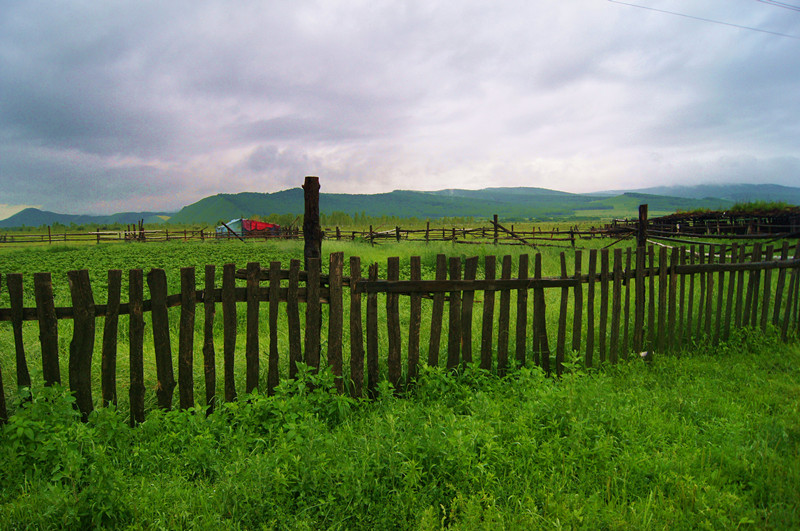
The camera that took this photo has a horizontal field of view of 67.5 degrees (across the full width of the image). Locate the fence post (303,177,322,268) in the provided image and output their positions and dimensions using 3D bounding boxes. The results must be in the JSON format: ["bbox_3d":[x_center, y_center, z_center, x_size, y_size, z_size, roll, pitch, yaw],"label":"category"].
[{"bbox_3d":[-0.823,0.166,5.600,0.170,1.970,0.165,0,4,0],"label":"fence post"}]

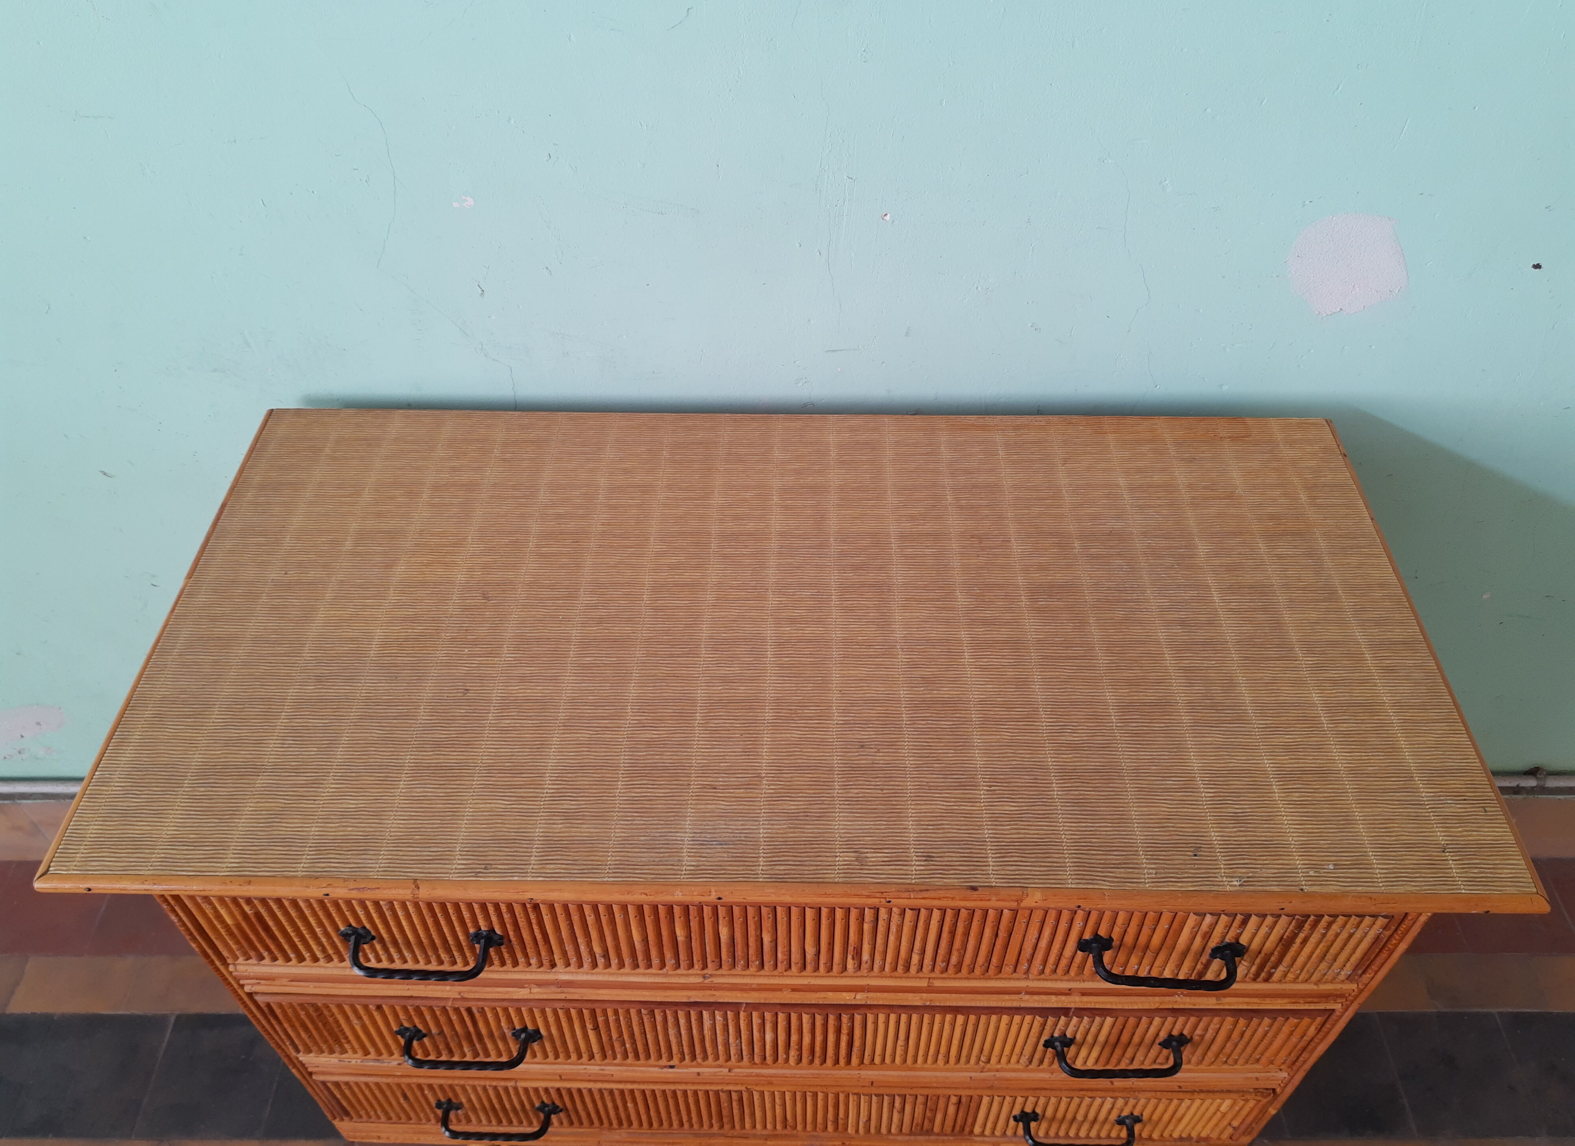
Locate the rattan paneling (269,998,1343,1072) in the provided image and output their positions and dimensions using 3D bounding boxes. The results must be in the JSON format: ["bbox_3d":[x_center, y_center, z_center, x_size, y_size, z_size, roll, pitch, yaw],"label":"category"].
[{"bbox_3d":[0.002,0.428,1.103,0.949,0.121,0.021,1,47,1],"label":"rattan paneling"}]

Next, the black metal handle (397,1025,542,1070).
[{"bbox_3d":[-0.299,0.444,1.098,0.135,0.034,0.033,1,47,1],"label":"black metal handle"}]

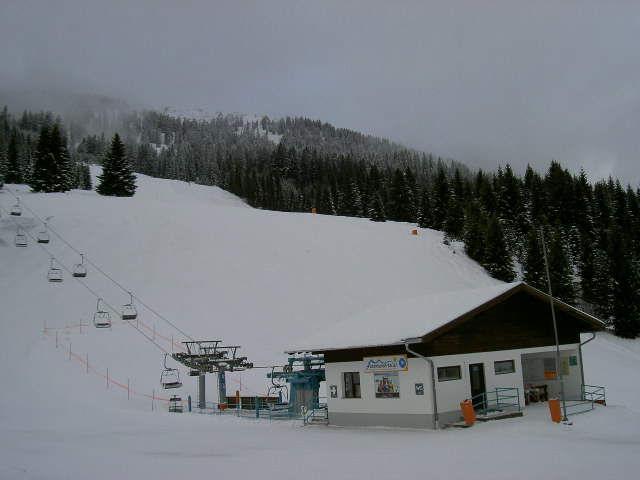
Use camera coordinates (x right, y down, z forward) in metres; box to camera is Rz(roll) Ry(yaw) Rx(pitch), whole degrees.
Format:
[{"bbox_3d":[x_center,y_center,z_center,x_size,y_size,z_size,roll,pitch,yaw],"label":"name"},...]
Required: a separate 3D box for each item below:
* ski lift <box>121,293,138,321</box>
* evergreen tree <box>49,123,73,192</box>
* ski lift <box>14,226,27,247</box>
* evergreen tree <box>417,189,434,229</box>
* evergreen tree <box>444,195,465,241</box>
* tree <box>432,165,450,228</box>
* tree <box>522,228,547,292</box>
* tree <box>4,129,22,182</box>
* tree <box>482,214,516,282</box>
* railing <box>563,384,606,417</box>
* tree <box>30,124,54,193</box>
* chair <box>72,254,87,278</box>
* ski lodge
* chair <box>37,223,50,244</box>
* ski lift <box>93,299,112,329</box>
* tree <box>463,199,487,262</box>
[{"bbox_3d":[-18.454,6.455,70.000,1.400,2.650,0.850,3,-12,-38],"label":"ski lift"},{"bbox_3d":[-74.852,-23.797,208.000,6.577,20.191,6.577,0,-9,-20],"label":"evergreen tree"},{"bbox_3d":[-36.550,-0.427,88.000,1.400,2.550,0.900,3,-11,-36],"label":"ski lift"},{"bbox_3d":[30.724,-9.173,210.000,4.980,11.649,4.980,-5,-9,8],"label":"evergreen tree"},{"bbox_3d":[36.931,-6.178,198.000,5.217,12.631,5.217,-5,-9,11],"label":"evergreen tree"},{"bbox_3d":[35.889,-12.849,213.000,5.051,18.904,5.051,-5,-9,10],"label":"tree"},{"bbox_3d":[44.024,4.310,148.000,4.680,13.341,4.680,-6,-9,16],"label":"tree"},{"bbox_3d":[-91.810,-25.311,216.000,5.122,16.175,5.122,0,-9,-23],"label":"tree"},{"bbox_3d":[29.871,1.415,120.000,5.200,11.400,5.200,3,-12,-38],"label":"tree"},{"bbox_3d":[13.333,8.354,37.619,1.300,1.150,4.600,-12,-12,44],"label":"railing"},{"bbox_3d":[-80.044,-23.797,208.000,6.577,20.191,6.577,0,-9,-21],"label":"tree"},{"bbox_3d":[-26.848,2.958,80.500,1.400,2.550,0.900,3,-11,-36],"label":"chair"},{"bbox_3d":[6.926,6.017,38.152,14.300,6.250,9.900,3,-12,-38],"label":"ski lodge"},{"bbox_3d":[-35.660,-0.813,93.000,1.400,2.550,0.900,3,-11,-36],"label":"chair"},{"bbox_3d":[-19.998,6.785,66.300,1.400,2.650,0.850,3,-12,-38],"label":"ski lift"},{"bbox_3d":[36.852,-2.266,172.000,5.438,15.266,5.438,-5,-9,12],"label":"tree"}]

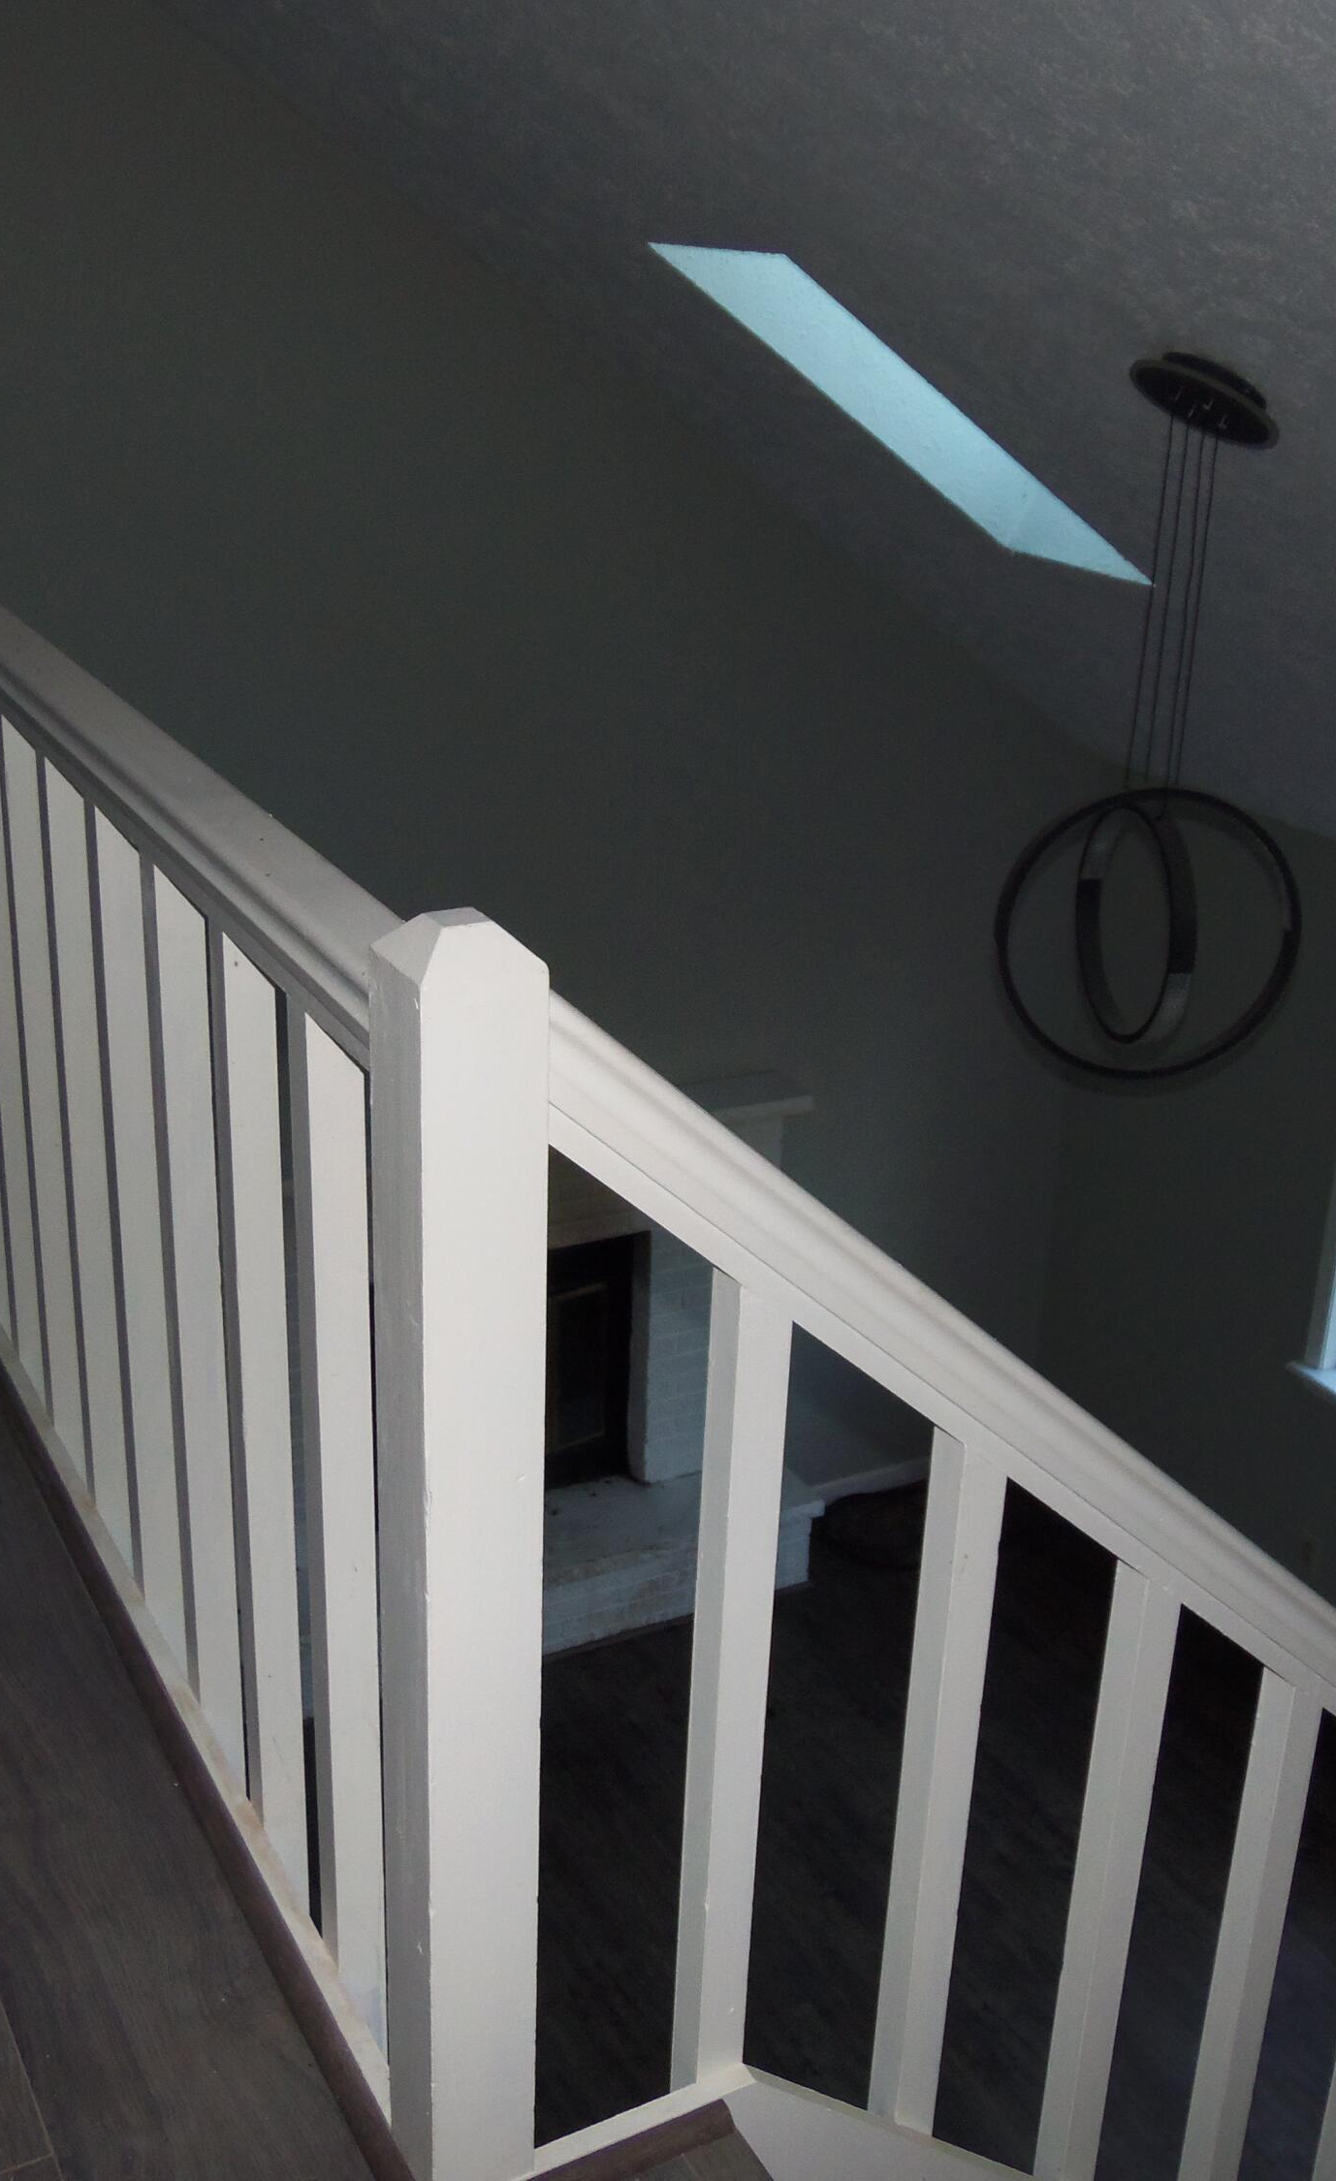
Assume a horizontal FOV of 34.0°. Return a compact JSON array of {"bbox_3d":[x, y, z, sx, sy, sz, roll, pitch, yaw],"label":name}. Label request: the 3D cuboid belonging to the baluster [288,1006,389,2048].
[{"bbox_3d":[-0.246,0.365,1.649,0.040,0.920,0.040,-10,25,-27],"label":"baluster"}]

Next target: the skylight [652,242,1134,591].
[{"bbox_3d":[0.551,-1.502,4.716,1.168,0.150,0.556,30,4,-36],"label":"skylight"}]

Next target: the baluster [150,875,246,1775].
[{"bbox_3d":[-0.416,0.239,1.940,0.040,0.920,0.040,-10,25,-27],"label":"baluster"}]

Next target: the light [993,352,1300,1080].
[{"bbox_3d":[0.845,-0.594,3.714,0.520,1.240,0.420,7,23,12],"label":"light"}]

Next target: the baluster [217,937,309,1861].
[{"bbox_3d":[-0.331,0.302,1.794,0.040,0.920,0.040,-10,25,-27],"label":"baluster"}]

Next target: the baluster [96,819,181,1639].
[{"bbox_3d":[-0.499,0.178,2.081,0.040,0.920,0.040,-10,25,-27],"label":"baluster"}]

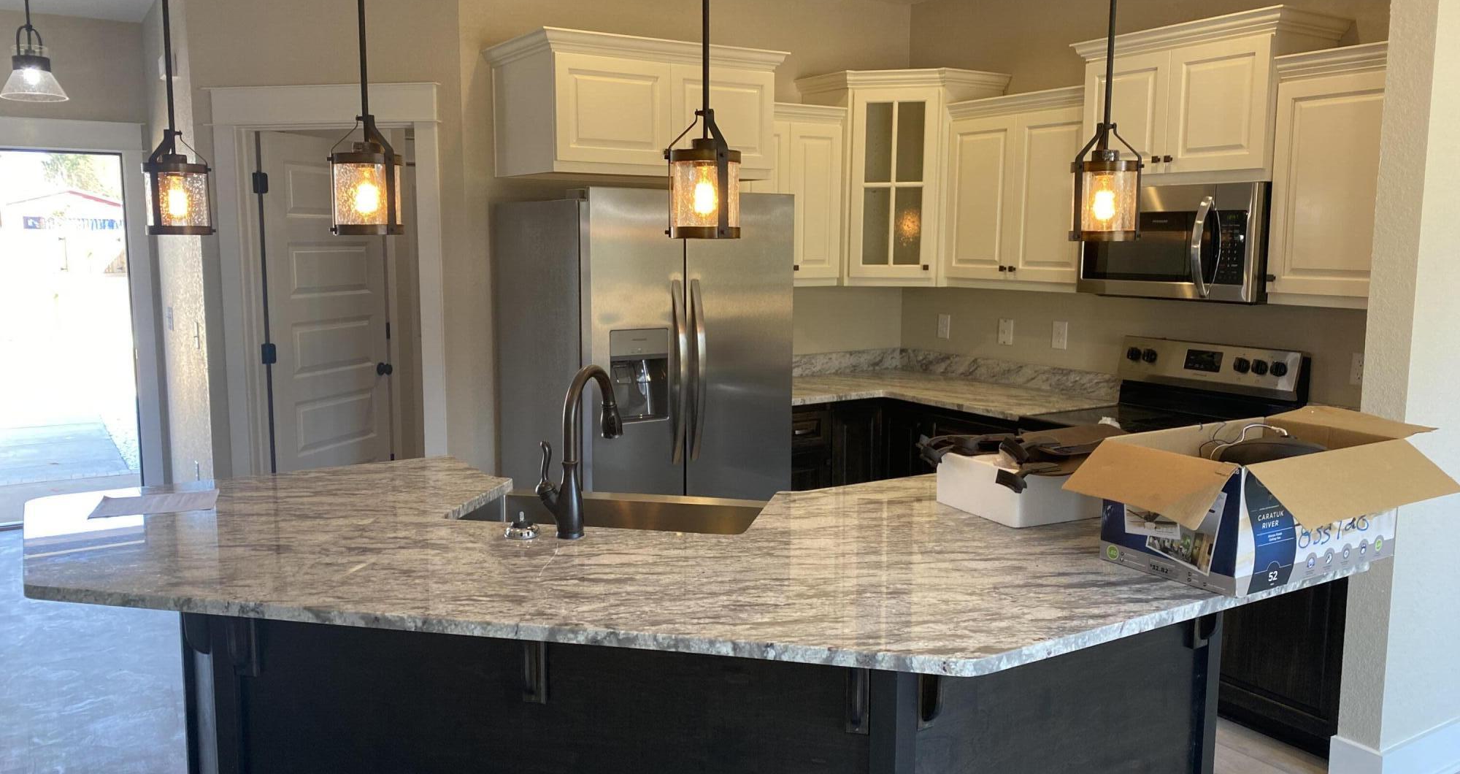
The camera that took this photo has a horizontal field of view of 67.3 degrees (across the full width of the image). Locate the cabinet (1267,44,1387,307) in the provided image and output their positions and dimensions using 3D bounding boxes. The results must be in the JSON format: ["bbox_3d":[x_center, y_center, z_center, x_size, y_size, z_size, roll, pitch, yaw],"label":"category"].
[{"bbox_3d":[2.011,-0.644,3.438,0.373,0.783,0.470,-4,9,-31],"label":"cabinet"}]

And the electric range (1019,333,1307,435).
[{"bbox_3d":[1.534,0.451,4.024,0.680,1.203,0.757,-4,9,-31],"label":"electric range"}]

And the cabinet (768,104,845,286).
[{"bbox_3d":[0.188,-0.857,4.947,0.547,0.783,0.373,-4,9,-31],"label":"cabinet"}]

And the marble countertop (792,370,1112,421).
[{"bbox_3d":[0.749,0.044,4.788,1.210,0.032,1.439,-4,9,-31],"label":"marble countertop"}]

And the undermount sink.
[{"bbox_3d":[-0.296,0.446,2.832,0.800,0.240,0.490,2,8,13],"label":"undermount sink"}]

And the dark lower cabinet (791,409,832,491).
[{"bbox_3d":[0.146,0.478,4.994,0.310,0.880,0.630,-5,9,-31],"label":"dark lower cabinet"}]

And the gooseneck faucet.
[{"bbox_3d":[-0.353,0.131,2.563,0.120,0.374,0.294,3,8,16],"label":"gooseneck faucet"}]

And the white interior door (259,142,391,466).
[{"bbox_3d":[-1.883,-0.148,5.217,0.038,2.030,0.775,4,9,22],"label":"white interior door"}]

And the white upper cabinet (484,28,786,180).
[{"bbox_3d":[-0.375,-1.085,4.404,1.044,0.493,0.647,-4,9,-31],"label":"white upper cabinet"}]

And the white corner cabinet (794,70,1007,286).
[{"bbox_3d":[0.814,-0.976,5.271,0.993,0.953,0.779,2,8,13],"label":"white corner cabinet"}]

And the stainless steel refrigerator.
[{"bbox_3d":[-0.343,0.114,4.389,0.840,1.765,0.910,-5,9,-31],"label":"stainless steel refrigerator"}]

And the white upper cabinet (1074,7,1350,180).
[{"bbox_3d":[1.689,-0.994,3.951,0.390,0.540,0.860,-5,9,-31],"label":"white upper cabinet"}]

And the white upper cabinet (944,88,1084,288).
[{"bbox_3d":[1.285,-0.805,4.608,0.373,0.783,0.747,-4,9,-31],"label":"white upper cabinet"}]

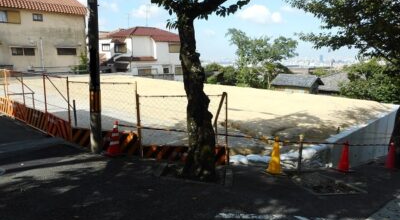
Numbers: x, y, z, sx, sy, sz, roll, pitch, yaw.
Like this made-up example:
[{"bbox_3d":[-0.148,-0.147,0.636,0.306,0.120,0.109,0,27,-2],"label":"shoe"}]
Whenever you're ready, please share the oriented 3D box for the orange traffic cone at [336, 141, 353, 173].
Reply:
[{"bbox_3d":[3.279,1.039,6.474,0.330,0.690,0.330,1,10,0],"label":"orange traffic cone"}]

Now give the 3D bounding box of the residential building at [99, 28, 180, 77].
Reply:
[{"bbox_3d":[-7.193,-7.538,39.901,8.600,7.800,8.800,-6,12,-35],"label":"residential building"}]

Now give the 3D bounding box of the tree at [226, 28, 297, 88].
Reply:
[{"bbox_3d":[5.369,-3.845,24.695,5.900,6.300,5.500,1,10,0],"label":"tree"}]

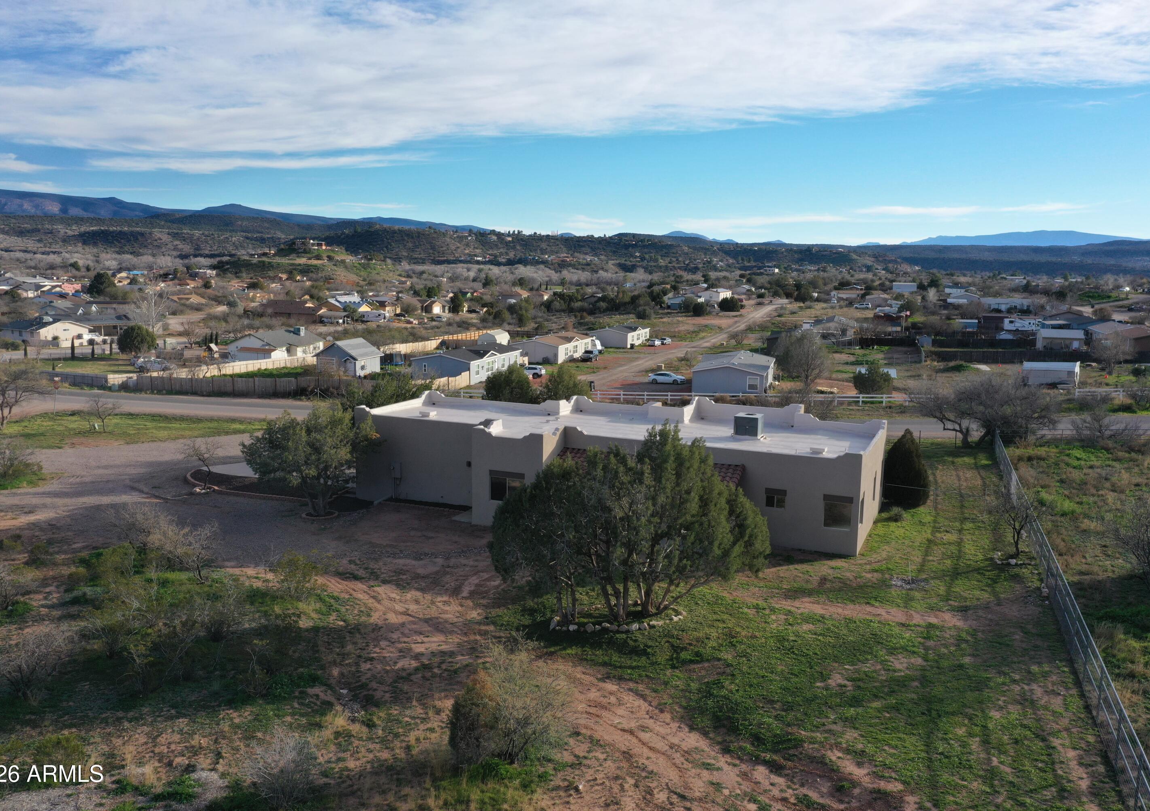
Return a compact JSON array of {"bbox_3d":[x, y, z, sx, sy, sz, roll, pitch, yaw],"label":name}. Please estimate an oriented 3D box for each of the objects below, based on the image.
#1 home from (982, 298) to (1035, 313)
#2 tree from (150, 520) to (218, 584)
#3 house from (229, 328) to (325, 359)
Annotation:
[{"bbox_3d":[139.623,-31.995,304.988,16.000,3.800,8.000,3,9,17],"label":"home"},{"bbox_3d":[-15.272,5.676,36.775,2.456,2.488,2.211,-3,10,-23],"label":"tree"},{"bbox_3d":[-48.661,-9.926,154.712,9.200,4.800,13.500,3,9,19],"label":"house"}]

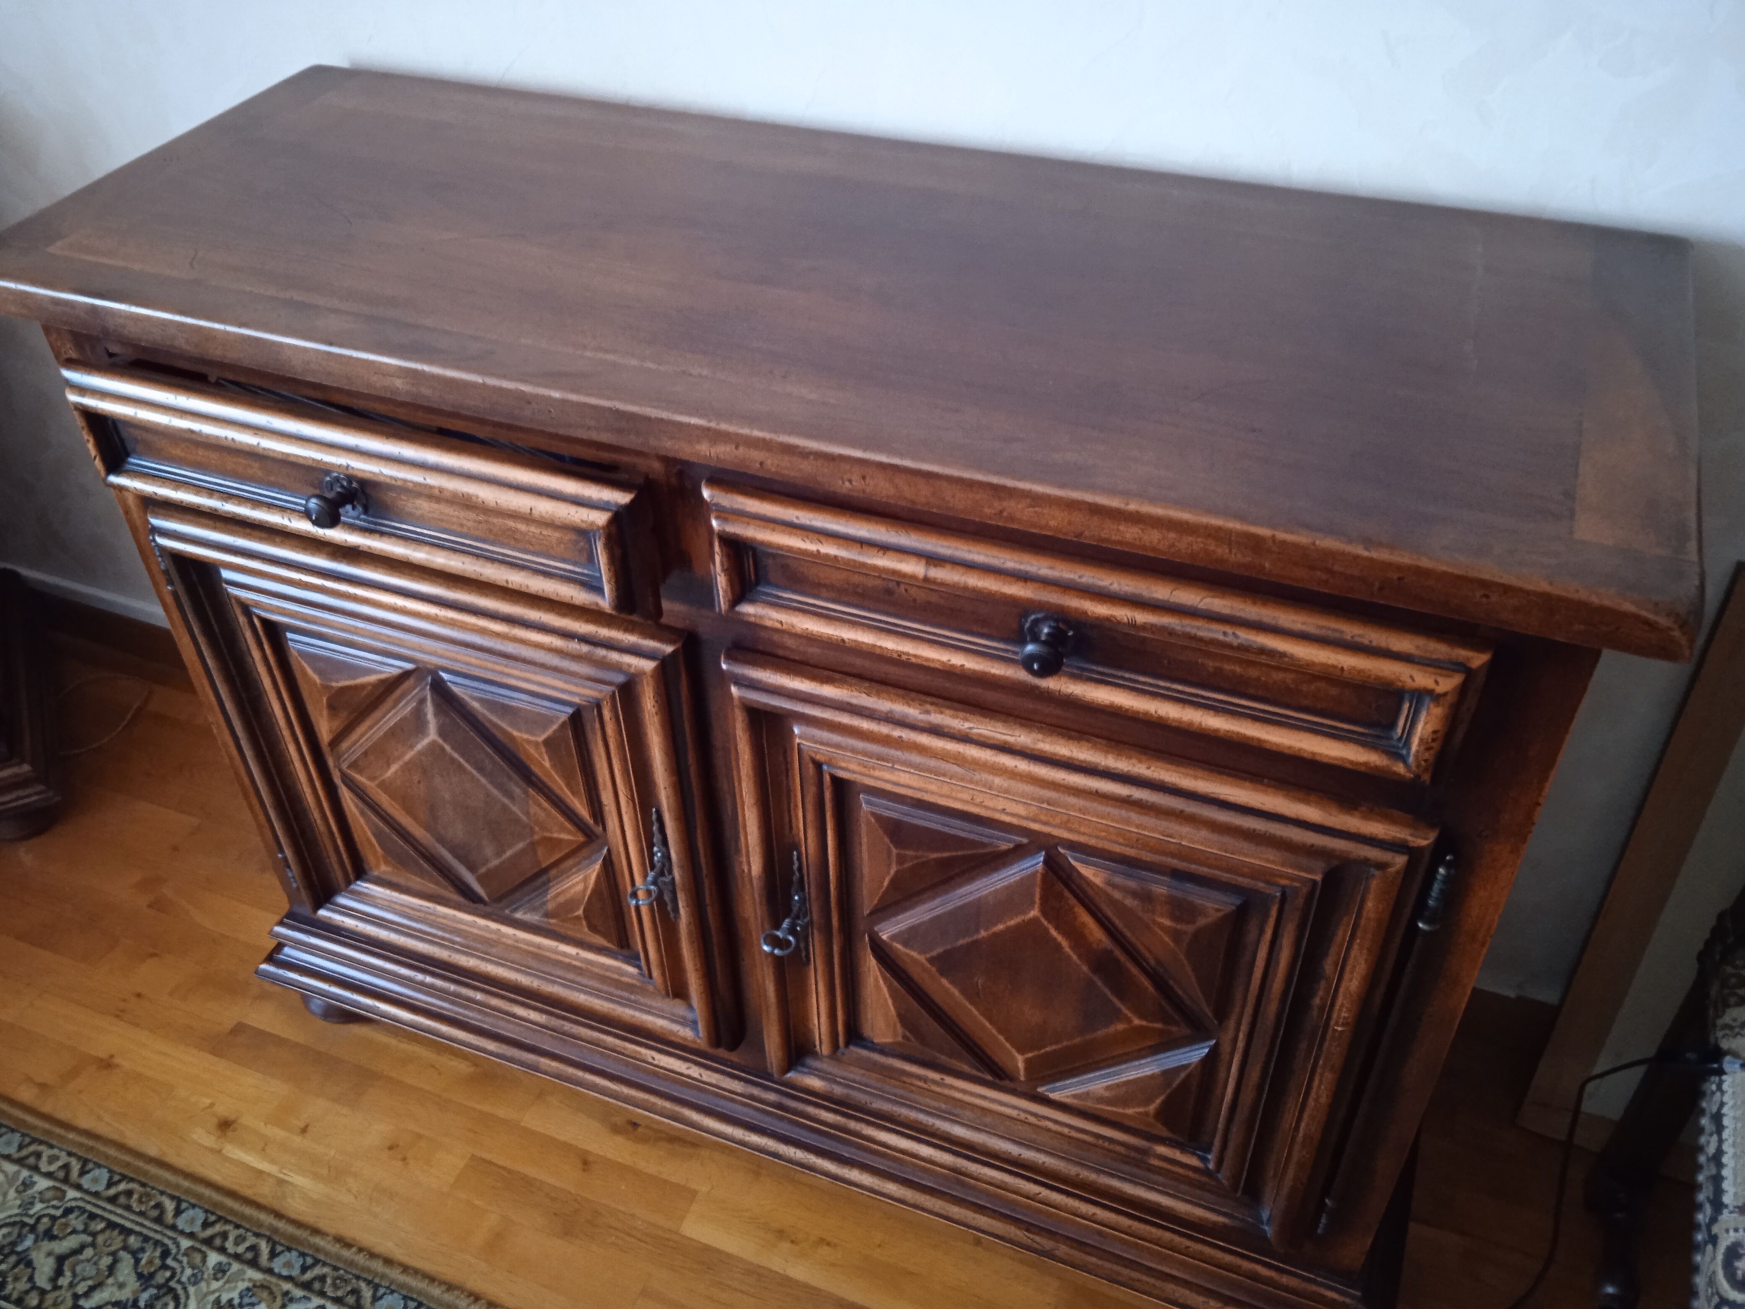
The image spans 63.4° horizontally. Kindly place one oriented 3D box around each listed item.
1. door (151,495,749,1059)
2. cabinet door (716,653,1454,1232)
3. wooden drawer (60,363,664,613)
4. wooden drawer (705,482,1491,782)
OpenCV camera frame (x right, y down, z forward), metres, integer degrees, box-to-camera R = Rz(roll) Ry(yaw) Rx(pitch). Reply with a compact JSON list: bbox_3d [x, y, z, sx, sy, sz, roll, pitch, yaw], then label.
[{"bbox_3d":[-0.395,0.133,1.361,0.541,0.525,0.044,14,42,18],"label":"door"},{"bbox_3d":[0.138,0.260,1.177,0.522,0.515,0.044,14,42,18],"label":"cabinet door"},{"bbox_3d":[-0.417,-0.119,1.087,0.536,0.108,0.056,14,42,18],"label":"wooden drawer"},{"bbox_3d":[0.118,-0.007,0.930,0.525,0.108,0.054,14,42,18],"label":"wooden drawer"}]

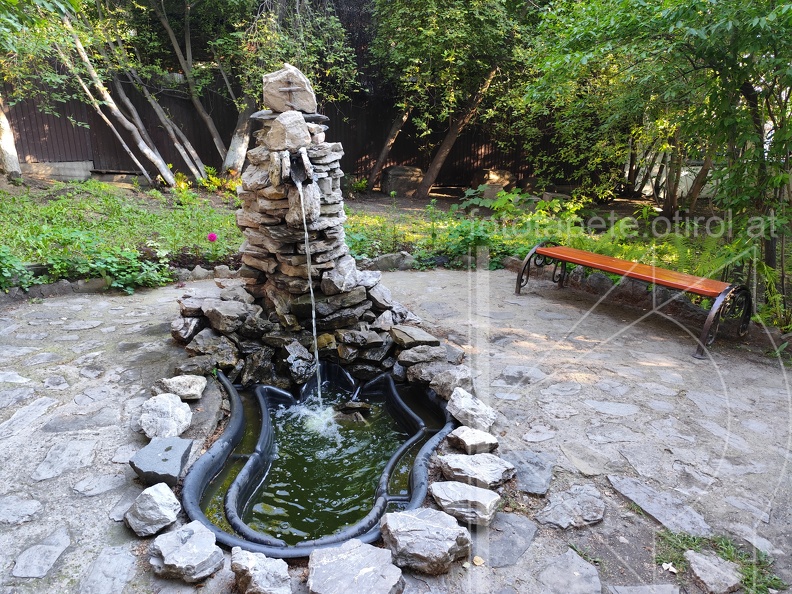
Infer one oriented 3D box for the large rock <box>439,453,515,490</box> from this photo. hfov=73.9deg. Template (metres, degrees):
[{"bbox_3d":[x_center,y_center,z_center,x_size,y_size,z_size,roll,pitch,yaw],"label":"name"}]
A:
[{"bbox_3d":[0.380,0.817,2.491,0.325,0.100,0.185,5,18,15],"label":"large rock"}]

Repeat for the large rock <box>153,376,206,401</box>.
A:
[{"bbox_3d":[-1.331,0.556,3.244,0.302,0.121,0.174,-4,15,-10],"label":"large rock"}]

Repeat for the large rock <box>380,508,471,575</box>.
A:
[{"bbox_3d":[0.113,0.931,2.008,0.320,0.150,0.225,7,18,19],"label":"large rock"}]

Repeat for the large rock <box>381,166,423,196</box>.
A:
[{"bbox_3d":[0.156,-2.742,12.600,0.980,0.690,0.750,1,15,8],"label":"large rock"}]

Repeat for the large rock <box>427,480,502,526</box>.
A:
[{"bbox_3d":[0.301,0.880,2.259,0.285,0.110,0.170,9,19,26],"label":"large rock"}]

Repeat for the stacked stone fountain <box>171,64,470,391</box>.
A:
[{"bbox_3d":[-0.675,-0.594,3.798,2.150,2.050,1.500,-1,15,0],"label":"stacked stone fountain"}]

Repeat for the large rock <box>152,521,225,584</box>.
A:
[{"bbox_3d":[-0.736,0.897,1.865,0.240,0.124,0.189,-7,15,-19],"label":"large rock"}]

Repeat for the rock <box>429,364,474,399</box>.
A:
[{"bbox_3d":[0.362,0.541,3.267,0.245,0.165,0.190,6,18,17],"label":"rock"}]

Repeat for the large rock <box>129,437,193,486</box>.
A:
[{"bbox_3d":[-1.084,0.758,2.436,0.246,0.123,0.294,-4,15,-10],"label":"large rock"}]

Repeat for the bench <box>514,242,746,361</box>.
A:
[{"bbox_3d":[2.060,-0.082,4.801,0.720,0.510,1.880,-10,20,-33],"label":"bench"}]

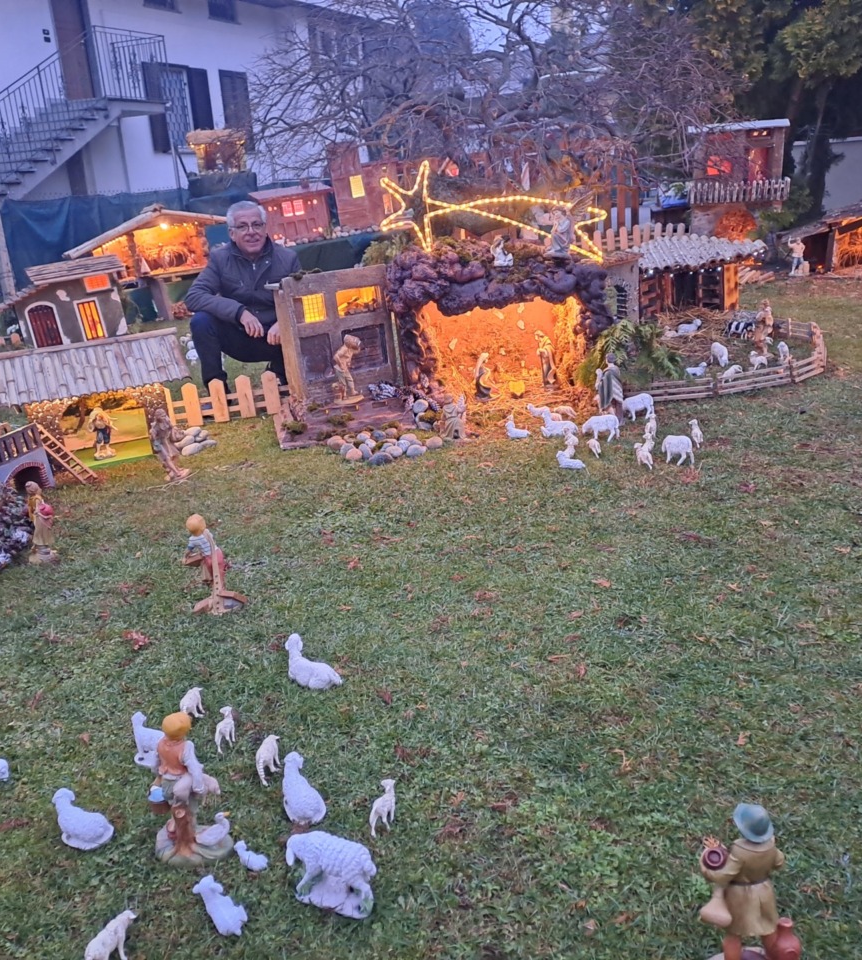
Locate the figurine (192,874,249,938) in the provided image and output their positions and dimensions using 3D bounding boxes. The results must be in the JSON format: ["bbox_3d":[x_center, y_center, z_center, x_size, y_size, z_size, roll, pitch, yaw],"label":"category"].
[{"bbox_3d":[-0.367,0.731,1.607,0.060,0.066,0.110,-16,22,-35],"label":"figurine"}]

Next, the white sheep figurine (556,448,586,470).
[{"bbox_3d":[0.518,-0.084,3.409,0.110,0.066,0.048,-4,18,0],"label":"white sheep figurine"}]

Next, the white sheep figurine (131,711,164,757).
[{"bbox_3d":[-0.533,0.516,1.830,0.122,0.108,0.062,6,19,29],"label":"white sheep figurine"}]

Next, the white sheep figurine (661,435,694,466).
[{"bbox_3d":[0.905,-0.116,3.365,0.135,0.112,0.053,3,19,21],"label":"white sheep figurine"}]

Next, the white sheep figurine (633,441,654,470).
[{"bbox_3d":[0.765,-0.089,3.330,0.042,0.088,0.082,-12,19,-25],"label":"white sheep figurine"}]

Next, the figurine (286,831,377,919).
[{"bbox_3d":[-0.154,0.603,1.426,0.137,0.112,0.070,1,18,15],"label":"figurine"}]

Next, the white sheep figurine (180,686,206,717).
[{"bbox_3d":[-0.516,0.479,2.000,0.032,0.052,0.057,8,21,35],"label":"white sheep figurine"}]

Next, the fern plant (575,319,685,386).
[{"bbox_3d":[0.903,-0.599,4.288,0.460,0.290,0.330,-5,18,-5],"label":"fern plant"}]

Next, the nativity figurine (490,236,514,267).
[{"bbox_3d":[0.344,-1.112,4.500,0.100,0.145,0.095,10,22,39],"label":"nativity figurine"}]

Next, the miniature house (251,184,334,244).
[{"bbox_3d":[-1.142,-2.186,7.550,0.580,0.420,0.310,-14,18,-21],"label":"miniature house"}]

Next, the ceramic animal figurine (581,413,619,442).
[{"bbox_3d":[0.702,-0.222,3.828,0.155,0.106,0.057,7,21,30],"label":"ceramic animal figurine"}]

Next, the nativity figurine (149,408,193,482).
[{"bbox_3d":[-0.994,-0.133,3.530,0.125,0.275,0.100,10,22,39],"label":"nativity figurine"}]

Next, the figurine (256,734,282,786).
[{"bbox_3d":[-0.338,0.575,1.927,0.037,0.102,0.085,4,19,23],"label":"figurine"}]

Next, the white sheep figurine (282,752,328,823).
[{"bbox_3d":[-0.228,0.550,1.660,0.075,0.096,0.098,-7,17,-11],"label":"white sheep figurine"}]

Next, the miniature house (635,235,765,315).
[{"bbox_3d":[1.615,-1.244,5.700,0.830,0.430,0.320,-10,18,-20],"label":"miniature house"}]

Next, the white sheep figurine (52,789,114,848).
[{"bbox_3d":[-0.603,0.584,1.612,0.095,0.091,0.064,-3,18,2],"label":"white sheep figurine"}]

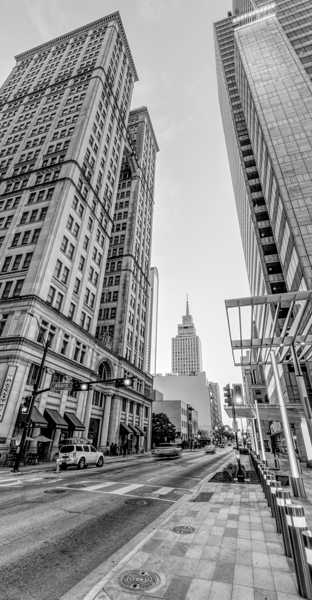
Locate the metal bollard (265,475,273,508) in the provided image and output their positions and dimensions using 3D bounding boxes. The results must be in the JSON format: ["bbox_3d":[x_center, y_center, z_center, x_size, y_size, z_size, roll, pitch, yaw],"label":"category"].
[{"bbox_3d":[4.188,6.970,9.260,0.265,1.030,0.265,-7,-30,16],"label":"metal bollard"}]

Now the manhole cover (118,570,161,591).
[{"bbox_3d":[-0.245,4.285,3.824,0.640,0.030,0.640,1,-29,1],"label":"manhole cover"}]

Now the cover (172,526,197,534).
[{"bbox_3d":[0.681,5.499,5.969,0.530,0.030,0.530,1,-29,1],"label":"cover"}]

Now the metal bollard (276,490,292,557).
[{"bbox_3d":[2.754,4.646,5.237,0.265,1.030,0.265,-7,-30,16],"label":"metal bollard"}]

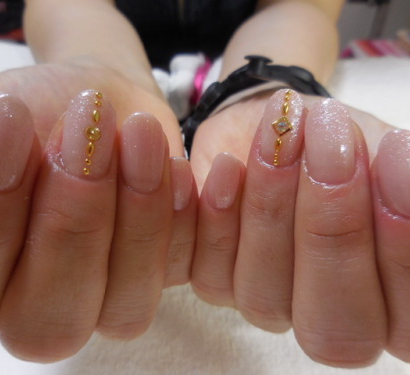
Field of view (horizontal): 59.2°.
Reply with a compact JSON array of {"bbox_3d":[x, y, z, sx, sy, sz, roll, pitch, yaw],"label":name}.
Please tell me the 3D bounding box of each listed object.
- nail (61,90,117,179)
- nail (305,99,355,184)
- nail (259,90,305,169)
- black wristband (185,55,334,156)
[{"bbox_3d":[-0.028,-0.012,0.086,0.012,0.021,0.004,5,-17,-17],"label":"nail"},{"bbox_3d":[0.030,-0.011,0.087,0.012,0.020,0.004,2,-16,9],"label":"nail"},{"bbox_3d":[0.020,-0.015,0.094,0.011,0.020,0.004,7,-16,7],"label":"nail"},{"bbox_3d":[0.025,-0.034,0.165,0.064,0.044,0.018,-2,31,14],"label":"black wristband"}]

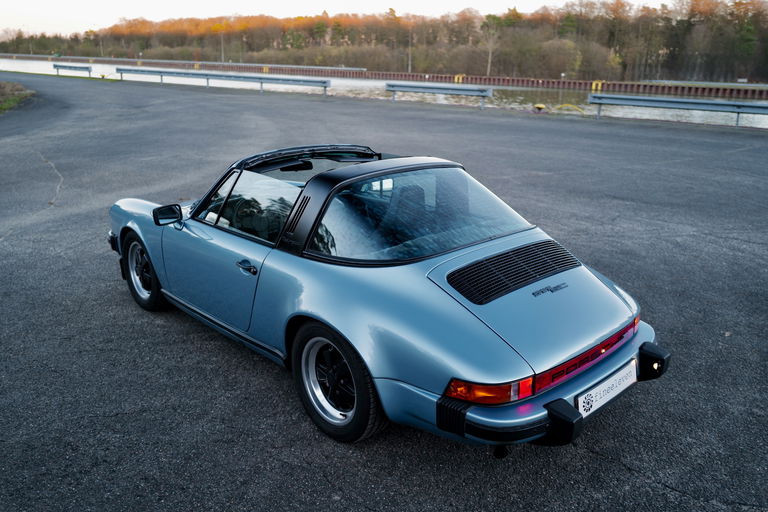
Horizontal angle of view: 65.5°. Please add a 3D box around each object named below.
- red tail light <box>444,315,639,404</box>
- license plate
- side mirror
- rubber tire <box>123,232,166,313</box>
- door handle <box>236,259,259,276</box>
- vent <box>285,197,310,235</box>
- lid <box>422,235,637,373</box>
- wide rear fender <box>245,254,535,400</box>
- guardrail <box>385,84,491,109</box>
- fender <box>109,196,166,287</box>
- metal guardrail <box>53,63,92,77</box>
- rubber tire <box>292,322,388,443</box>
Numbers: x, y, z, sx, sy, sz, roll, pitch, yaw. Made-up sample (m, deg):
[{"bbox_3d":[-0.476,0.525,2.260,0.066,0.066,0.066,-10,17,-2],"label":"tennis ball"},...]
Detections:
[{"bbox_3d":[0.867,0.436,2.854,1.400,0.140,0.260,-15,24,-41],"label":"red tail light"},{"bbox_3d":[1.024,0.604,2.727,0.520,0.110,0.020,-15,24,-41],"label":"license plate"},{"bbox_3d":[-1.399,-0.265,3.835,0.180,0.110,0.090,-15,24,-41],"label":"side mirror"},{"bbox_3d":[-1.788,0.086,4.634,0.205,0.630,0.630,-15,24,-41],"label":"rubber tire"},{"bbox_3d":[-0.773,0.071,3.354,0.050,0.060,0.200,-15,24,-41],"label":"door handle"},{"bbox_3d":[-0.463,-0.217,3.218,0.080,0.215,0.040,20,-5,44],"label":"vent"},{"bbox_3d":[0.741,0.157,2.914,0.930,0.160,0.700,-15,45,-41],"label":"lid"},{"bbox_3d":[-0.084,0.344,2.913,0.370,0.600,1.600,-15,24,-41],"label":"wide rear fender"},{"bbox_3d":[2.006,-6.201,23.098,4.700,0.750,0.200,14,22,34],"label":"guardrail"},{"bbox_3d":[-1.789,-0.186,4.694,0.360,0.560,1.130,-15,24,-41],"label":"fender"},{"bbox_3d":[-20.037,-11.916,38.435,4.650,0.750,0.200,14,22,34],"label":"metal guardrail"},{"bbox_3d":[-0.217,0.631,3.086,0.225,0.630,0.630,-15,24,-41],"label":"rubber tire"}]

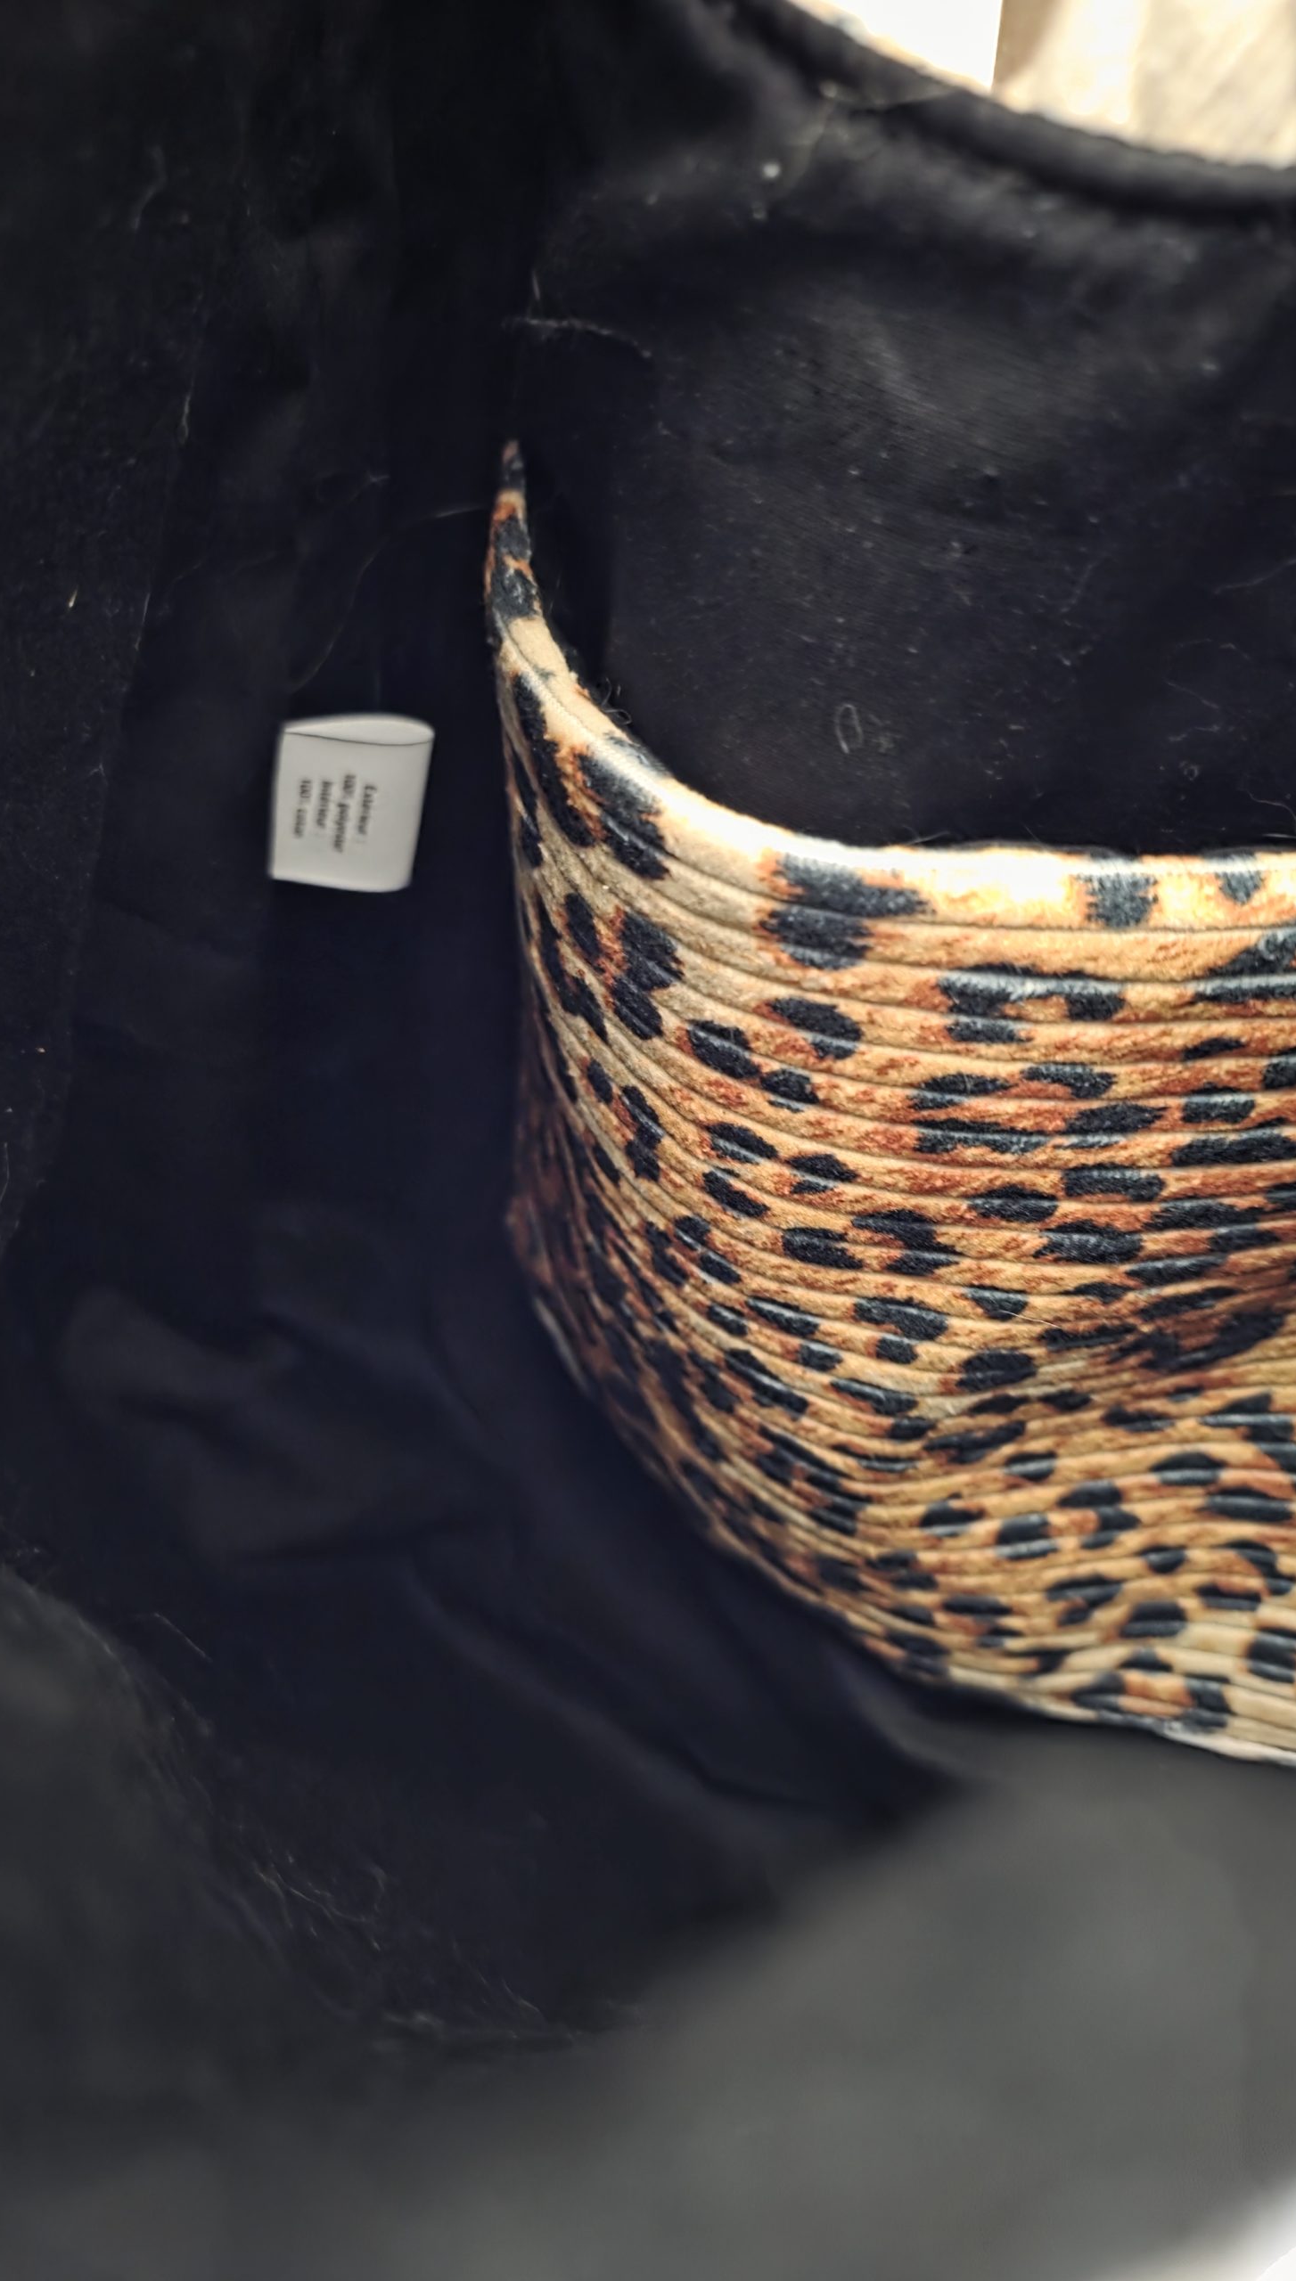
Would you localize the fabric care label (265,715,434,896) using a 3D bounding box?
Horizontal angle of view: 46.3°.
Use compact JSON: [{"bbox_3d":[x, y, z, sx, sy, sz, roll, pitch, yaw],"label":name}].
[{"bbox_3d":[-0.048,-0.055,0.245,0.022,0.029,0.007,3,48,-16],"label":"fabric care label"}]

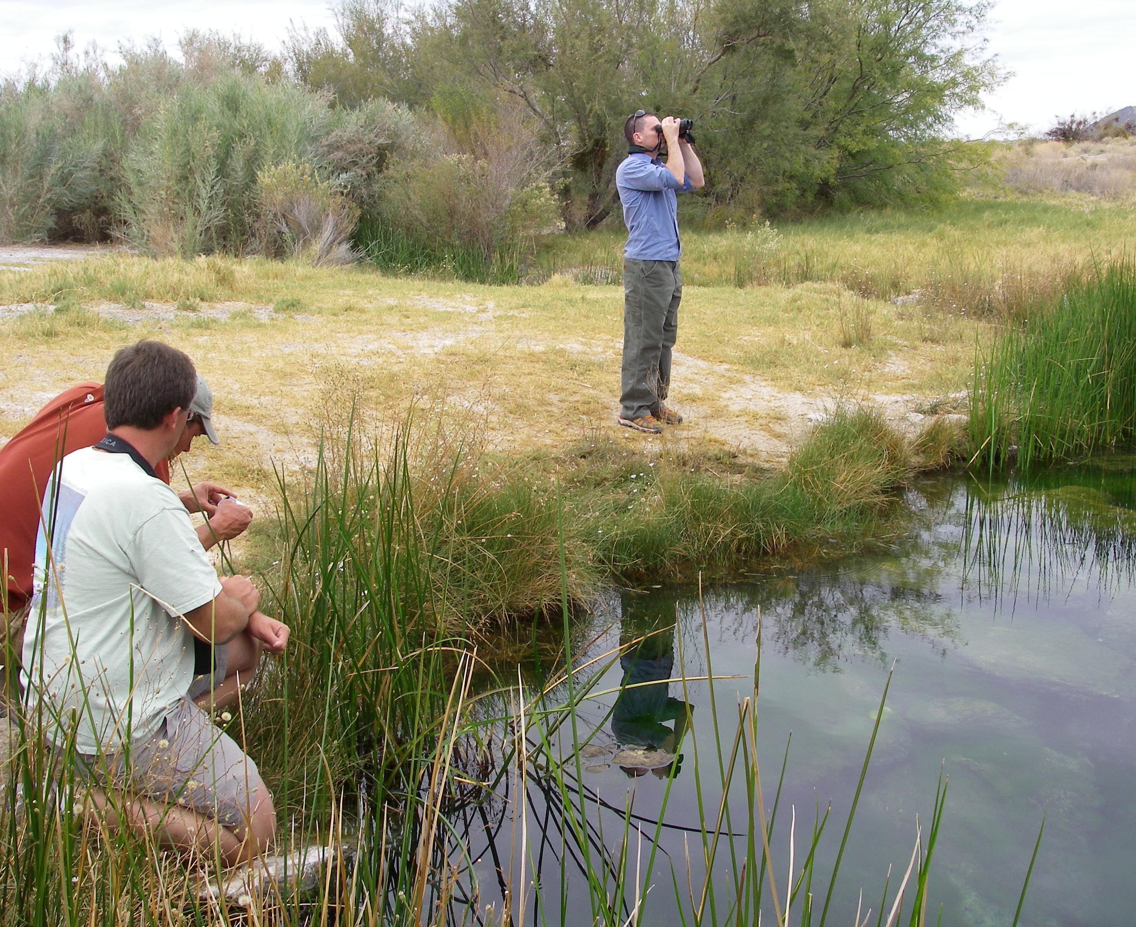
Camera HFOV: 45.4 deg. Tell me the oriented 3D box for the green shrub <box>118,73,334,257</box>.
[{"bbox_3d":[-4.990,-4.331,19.834,3.077,2.626,2.800,-3,13,-13],"label":"green shrub"}]

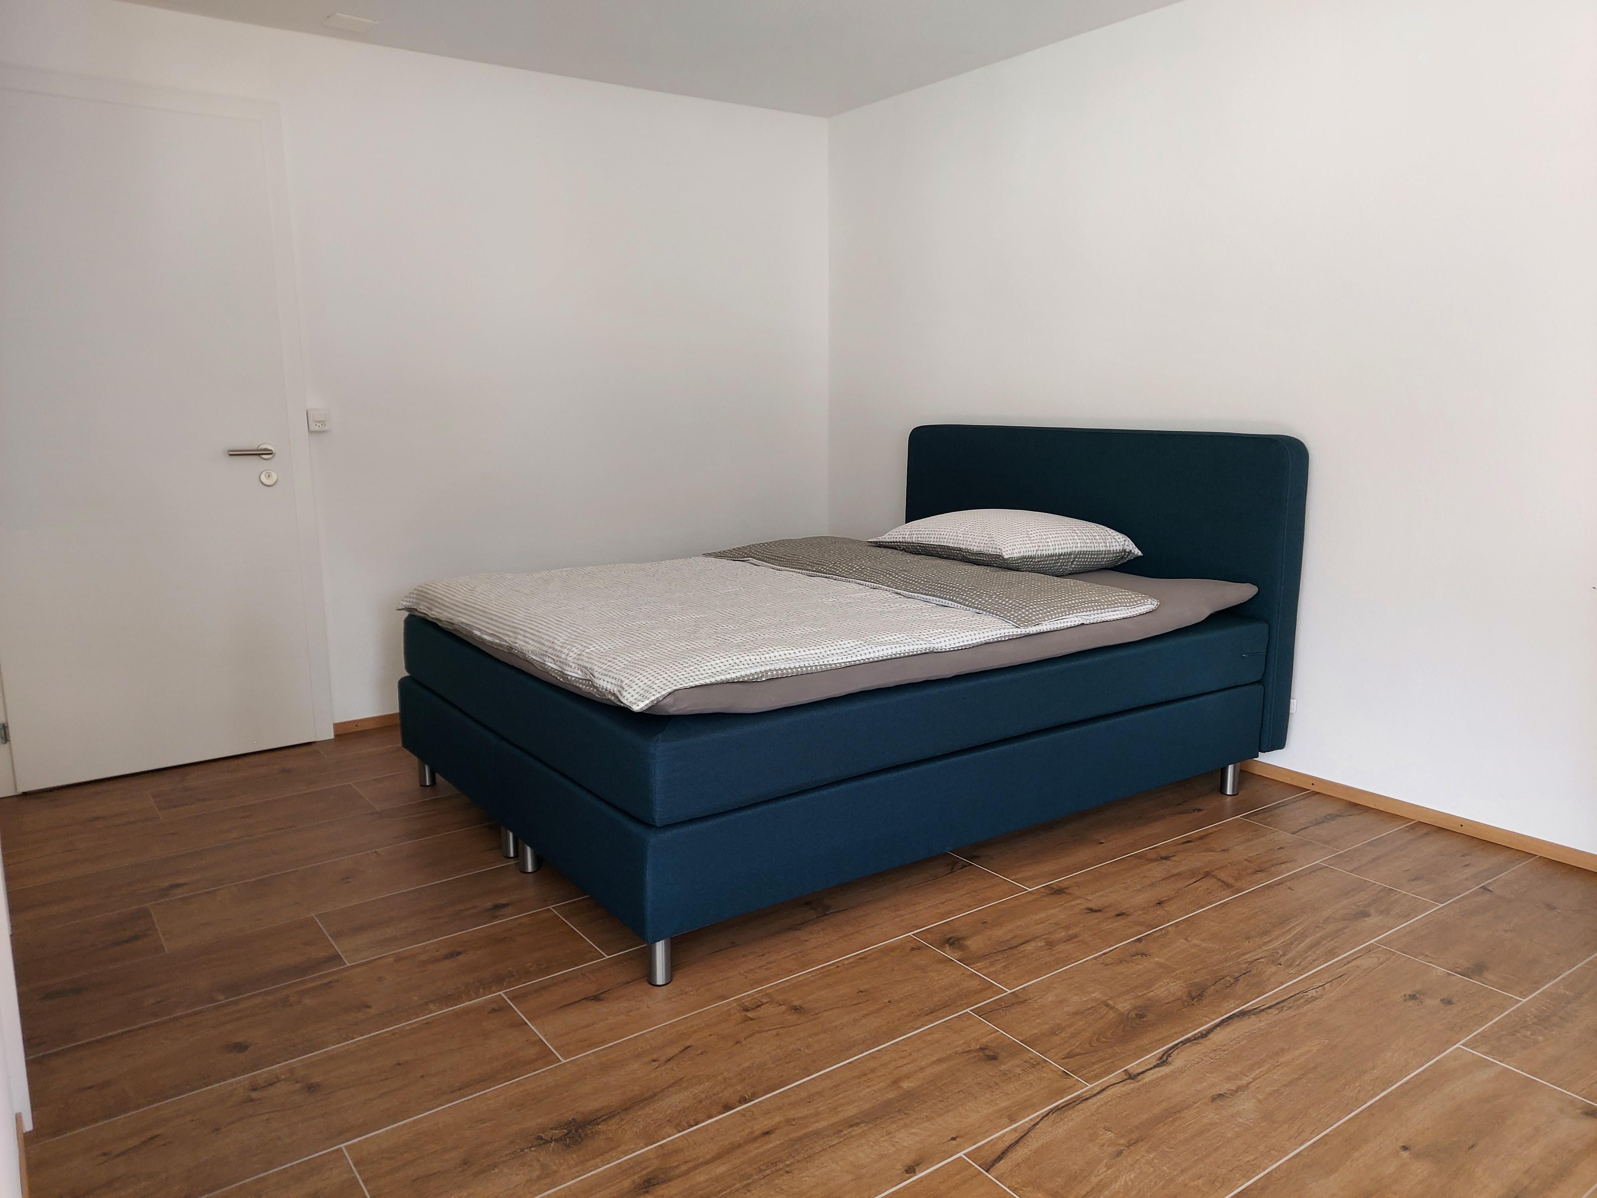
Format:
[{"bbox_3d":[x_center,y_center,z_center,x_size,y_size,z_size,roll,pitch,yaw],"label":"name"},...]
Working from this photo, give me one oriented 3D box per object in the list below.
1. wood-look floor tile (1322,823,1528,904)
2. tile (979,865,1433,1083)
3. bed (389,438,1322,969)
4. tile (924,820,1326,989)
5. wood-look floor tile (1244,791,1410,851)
[{"bbox_3d":[1.587,0.660,2.904,0.469,0.010,0.301,-8,12,-34],"label":"wood-look floor tile"},{"bbox_3d":[0.905,0.755,2.438,1.195,0.010,0.301,-8,12,-34],"label":"tile"},{"bbox_3d":[0.111,0.050,3.426,2.139,1.043,1.638,-8,12,-34],"label":"bed"},{"bbox_3d":[0.824,0.699,2.747,1.195,0.010,0.301,-8,12,-34],"label":"tile"},{"bbox_3d":[1.459,0.612,3.181,0.358,0.010,0.301,-8,12,-34],"label":"wood-look floor tile"}]

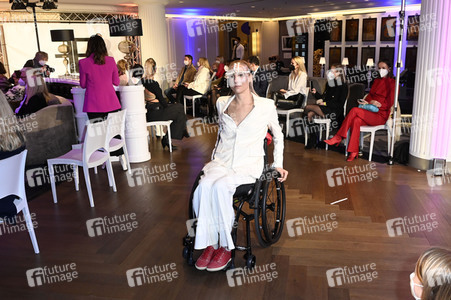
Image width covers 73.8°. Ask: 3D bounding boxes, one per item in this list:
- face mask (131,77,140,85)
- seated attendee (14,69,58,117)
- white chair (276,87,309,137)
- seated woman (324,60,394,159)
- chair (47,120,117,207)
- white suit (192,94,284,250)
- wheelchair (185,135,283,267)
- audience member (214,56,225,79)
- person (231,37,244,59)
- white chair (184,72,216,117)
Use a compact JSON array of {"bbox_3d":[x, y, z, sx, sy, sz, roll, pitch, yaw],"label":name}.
[{"bbox_3d":[-1.430,-1.111,4.800,0.150,0.120,0.090,-3,32,-5],"label":"face mask"},{"bbox_3d":[-2.661,-0.506,4.426,0.550,1.260,0.800,-8,18,-22],"label":"seated attendee"},{"bbox_3d":[1.152,-0.698,5.397,0.520,0.840,0.460,-11,20,-30],"label":"white chair"},{"bbox_3d":[1.897,-0.535,4.173,0.850,1.290,0.550,-11,20,-30],"label":"seated woman"},{"bbox_3d":[-1.507,0.130,3.186,0.520,0.830,0.460,3,17,14],"label":"chair"},{"bbox_3d":[0.067,0.134,2.310,0.580,1.080,0.600,4,18,17],"label":"white suit"},{"bbox_3d":[0.072,0.332,2.410,0.610,0.870,0.800,4,18,18],"label":"wheelchair"},{"bbox_3d":[-0.242,-1.668,7.622,0.750,1.280,0.500,-11,20,-30],"label":"audience member"},{"bbox_3d":[0.373,-2.486,9.192,0.480,1.780,0.320,11,21,35],"label":"person"},{"bbox_3d":[-0.608,-1.160,6.877,0.520,0.820,0.460,-12,20,-33],"label":"white chair"}]

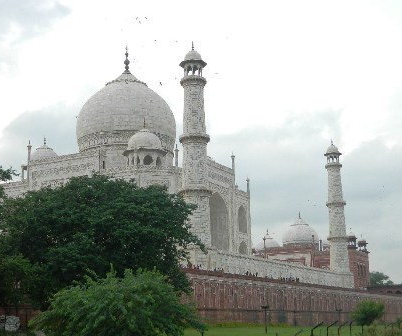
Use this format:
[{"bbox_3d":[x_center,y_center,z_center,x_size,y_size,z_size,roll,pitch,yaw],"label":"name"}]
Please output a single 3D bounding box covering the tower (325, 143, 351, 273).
[{"bbox_3d":[41.470,11.540,225.878,6.491,41.236,6.491,-8,-14,27],"label":"tower"}]

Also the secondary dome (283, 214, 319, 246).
[{"bbox_3d":[44.443,27.922,329.968,16.103,14.393,16.103,-1,-12,0],"label":"secondary dome"}]

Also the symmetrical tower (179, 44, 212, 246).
[{"bbox_3d":[-1.184,-5.256,145.536,6.412,41.522,6.412,-1,-12,0],"label":"symmetrical tower"}]

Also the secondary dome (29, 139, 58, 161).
[{"bbox_3d":[-42.782,-4.396,202.221,8.224,6.208,8.224,-8,-14,27],"label":"secondary dome"}]

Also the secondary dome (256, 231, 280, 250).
[{"bbox_3d":[30.587,33.033,336.254,10.940,9.140,10.940,-1,-12,0],"label":"secondary dome"}]

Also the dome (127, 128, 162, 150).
[{"bbox_3d":[-14.287,-7.285,187.696,8.549,5.574,8.549,-1,-12,0],"label":"dome"}]

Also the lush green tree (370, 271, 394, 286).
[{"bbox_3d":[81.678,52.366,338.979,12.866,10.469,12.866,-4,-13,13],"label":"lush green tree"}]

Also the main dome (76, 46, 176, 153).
[{"bbox_3d":[-21.502,-19.996,212.677,28.743,31.963,28.743,-1,-12,0],"label":"main dome"}]

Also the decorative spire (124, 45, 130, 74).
[{"bbox_3d":[-21.752,-31.605,215.246,1.809,9.114,1.809,-1,-12,0],"label":"decorative spire"}]

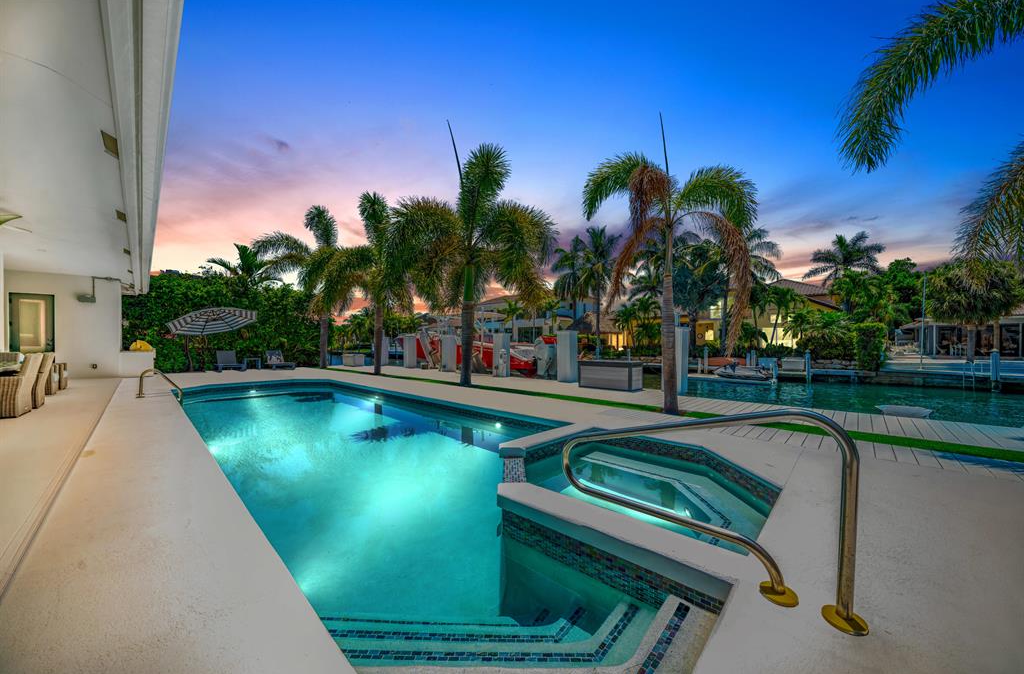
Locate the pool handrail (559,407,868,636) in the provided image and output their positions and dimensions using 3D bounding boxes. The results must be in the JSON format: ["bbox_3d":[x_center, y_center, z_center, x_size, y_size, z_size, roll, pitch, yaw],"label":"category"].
[{"bbox_3d":[0.915,0.767,1.911,1.500,0.885,0.145,-1,-1,42],"label":"pool handrail"}]

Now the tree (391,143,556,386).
[{"bbox_3d":[-1.030,-1.930,9.100,4.400,6.500,4.300,0,-1,0],"label":"tree"}]

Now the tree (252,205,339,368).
[{"bbox_3d":[-9.800,-2.351,16.248,3.800,7.600,3.800,1,-1,-31],"label":"tree"}]

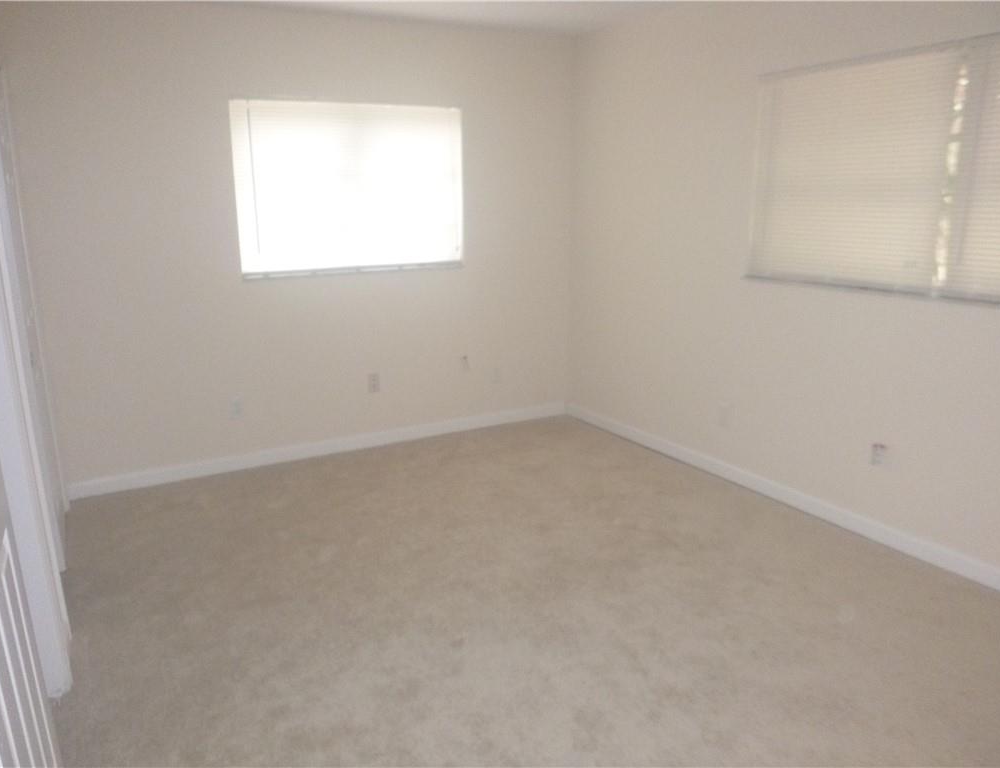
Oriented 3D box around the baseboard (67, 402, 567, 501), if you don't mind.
[{"bbox_3d":[-0.866,0.359,4.491,3.075,0.090,0.018,-8,16,-29],"label":"baseboard"}]

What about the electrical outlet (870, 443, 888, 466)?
[{"bbox_3d":[1.635,0.306,3.191,0.010,0.115,0.072,-8,16,-29],"label":"electrical outlet"}]

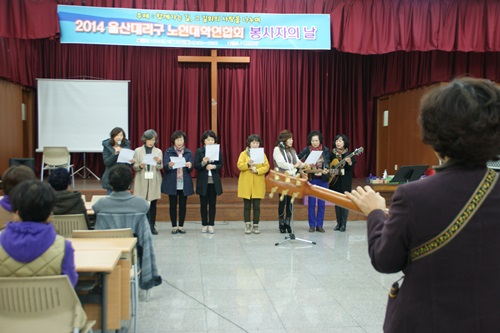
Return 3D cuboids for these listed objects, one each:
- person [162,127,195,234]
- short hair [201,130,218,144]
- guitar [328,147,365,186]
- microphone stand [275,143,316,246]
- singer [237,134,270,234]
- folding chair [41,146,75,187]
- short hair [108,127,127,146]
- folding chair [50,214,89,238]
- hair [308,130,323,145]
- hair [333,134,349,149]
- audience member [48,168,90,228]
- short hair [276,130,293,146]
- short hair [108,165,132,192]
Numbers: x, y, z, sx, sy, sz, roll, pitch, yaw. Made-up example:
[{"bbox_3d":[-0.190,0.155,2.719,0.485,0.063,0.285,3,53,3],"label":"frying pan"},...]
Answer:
[{"bbox_3d":[-1.125,0.246,9.060,0.520,1.600,0.420,0,2,-7],"label":"person"},{"bbox_3d":[-0.638,-0.451,9.250,0.250,0.240,0.250,0,2,-6],"label":"short hair"},{"bbox_3d":[1.507,-0.065,9.450,1.000,0.390,0.120,-34,-10,19],"label":"guitar"},{"bbox_3d":[0.600,0.361,8.350,0.580,1.430,0.540,0,2,-12],"label":"microphone stand"},{"bbox_3d":[0.055,0.270,9.100,0.510,1.550,0.380,0,2,-4],"label":"singer"},{"bbox_3d":[-3.721,0.029,11.300,0.500,0.800,0.500,1,2,0],"label":"folding chair"},{"bbox_3d":[-2.030,-0.460,8.950,0.240,0.280,0.240,-1,3,-21],"label":"short hair"},{"bbox_3d":[-1.680,0.803,5.150,0.480,0.800,0.520,0,2,-13],"label":"folding chair"},{"bbox_3d":[1.066,-0.451,9.450,0.235,0.240,0.240,1,2,7],"label":"hair"},{"bbox_3d":[1.495,-0.409,9.550,0.250,0.240,0.250,2,2,25],"label":"hair"},{"bbox_3d":[-1.690,0.600,5.350,0.500,1.190,0.720,0,2,9],"label":"audience member"},{"bbox_3d":[0.550,-0.440,9.200,0.230,0.250,0.210,2,3,45],"label":"short hair"},{"bbox_3d":[-1.120,0.104,5.050,0.205,0.240,0.220,0,2,3],"label":"short hair"}]

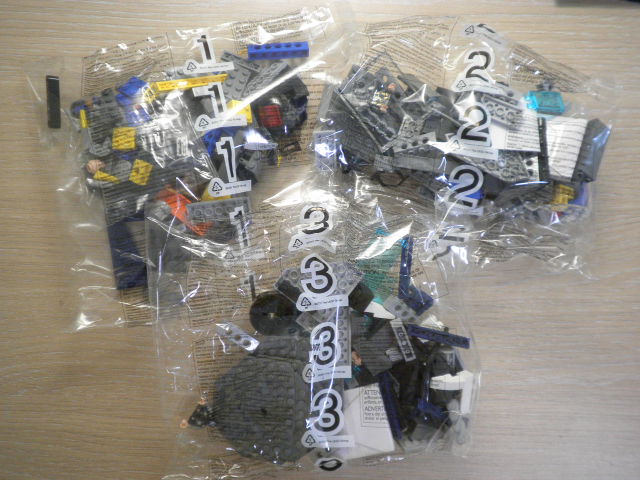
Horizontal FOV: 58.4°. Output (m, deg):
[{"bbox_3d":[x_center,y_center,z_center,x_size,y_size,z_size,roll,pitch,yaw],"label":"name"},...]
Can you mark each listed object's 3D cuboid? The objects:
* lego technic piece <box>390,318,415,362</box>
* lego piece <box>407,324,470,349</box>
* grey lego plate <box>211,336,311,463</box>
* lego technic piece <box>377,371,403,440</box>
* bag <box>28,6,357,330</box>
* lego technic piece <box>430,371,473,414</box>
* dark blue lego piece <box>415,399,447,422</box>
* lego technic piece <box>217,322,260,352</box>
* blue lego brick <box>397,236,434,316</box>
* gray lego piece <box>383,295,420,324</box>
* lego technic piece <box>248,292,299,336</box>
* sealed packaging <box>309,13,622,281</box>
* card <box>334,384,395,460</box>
[{"bbox_3d":[0.062,0.076,0.434,0.008,0.009,0.032,-22,110,-2],"label":"lego technic piece"},{"bbox_3d":[0.090,0.073,0.434,0.048,0.009,0.008,13,84,1],"label":"lego piece"},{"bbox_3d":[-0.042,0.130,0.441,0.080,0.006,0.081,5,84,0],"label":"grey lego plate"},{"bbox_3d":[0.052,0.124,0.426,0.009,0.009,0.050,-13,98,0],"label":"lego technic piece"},{"bbox_3d":[-0.091,-0.056,0.437,0.240,0.040,0.203,-10,87,-1],"label":"bag"},{"bbox_3d":[0.100,0.115,0.432,0.033,0.012,0.033,0,87,0],"label":"lego technic piece"},{"bbox_3d":[0.084,0.128,0.433,0.023,0.009,0.009,27,87,2],"label":"dark blue lego piece"},{"bbox_3d":[-0.063,0.075,0.439,0.033,0.009,0.010,30,90,2],"label":"lego technic piece"},{"bbox_3d":[0.074,0.028,0.441,0.027,0.009,0.059,3,84,0],"label":"blue lego brick"},{"bbox_3d":[0.062,0.054,0.434,0.032,0.009,0.010,41,90,-25],"label":"gray lego piece"},{"bbox_3d":[-0.036,0.056,0.442,0.034,0.009,0.034,0,84,0],"label":"lego technic piece"},{"bbox_3d":[0.113,-0.071,0.446,0.228,0.042,0.192,2,84,0],"label":"sealed packaging"},{"bbox_3d":[0.033,0.139,0.438,0.042,0.003,0.053,-10,84,-1],"label":"card"}]

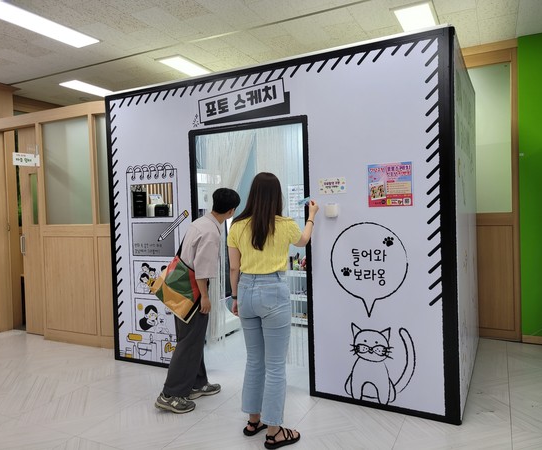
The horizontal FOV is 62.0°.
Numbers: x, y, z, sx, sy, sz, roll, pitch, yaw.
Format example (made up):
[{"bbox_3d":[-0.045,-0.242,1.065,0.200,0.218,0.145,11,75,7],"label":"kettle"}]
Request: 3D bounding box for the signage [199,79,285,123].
[{"bbox_3d":[-0.235,-0.955,3.506,0.785,0.210,0.020,-3,1,28],"label":"signage"}]

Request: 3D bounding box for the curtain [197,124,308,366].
[{"bbox_3d":[-0.171,0.161,3.616,0.970,1.830,0.100,-1,2,28],"label":"curtain"}]

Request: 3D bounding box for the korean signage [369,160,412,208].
[{"bbox_3d":[0.787,-0.266,2.988,0.292,0.293,0.010,-1,2,28],"label":"korean signage"}]

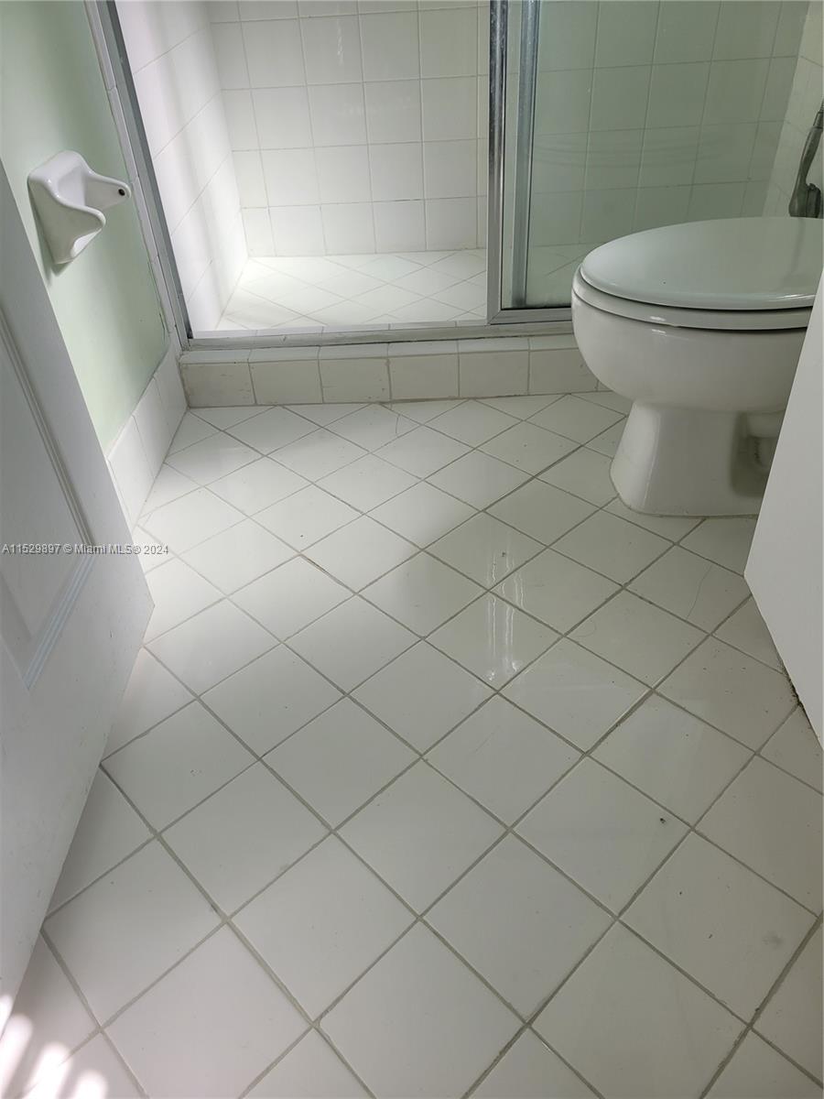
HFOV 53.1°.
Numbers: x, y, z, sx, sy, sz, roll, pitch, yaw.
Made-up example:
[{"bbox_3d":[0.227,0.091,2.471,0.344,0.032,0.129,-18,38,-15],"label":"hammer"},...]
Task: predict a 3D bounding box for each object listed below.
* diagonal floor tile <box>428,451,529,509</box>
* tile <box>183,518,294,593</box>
[{"bbox_3d":[0.131,-0.132,1.593,0.151,0.009,0.151,-33,47,-32],"label":"diagonal floor tile"},{"bbox_3d":[-0.309,0.014,1.454,0.151,0.009,0.151,-33,47,-32],"label":"tile"}]

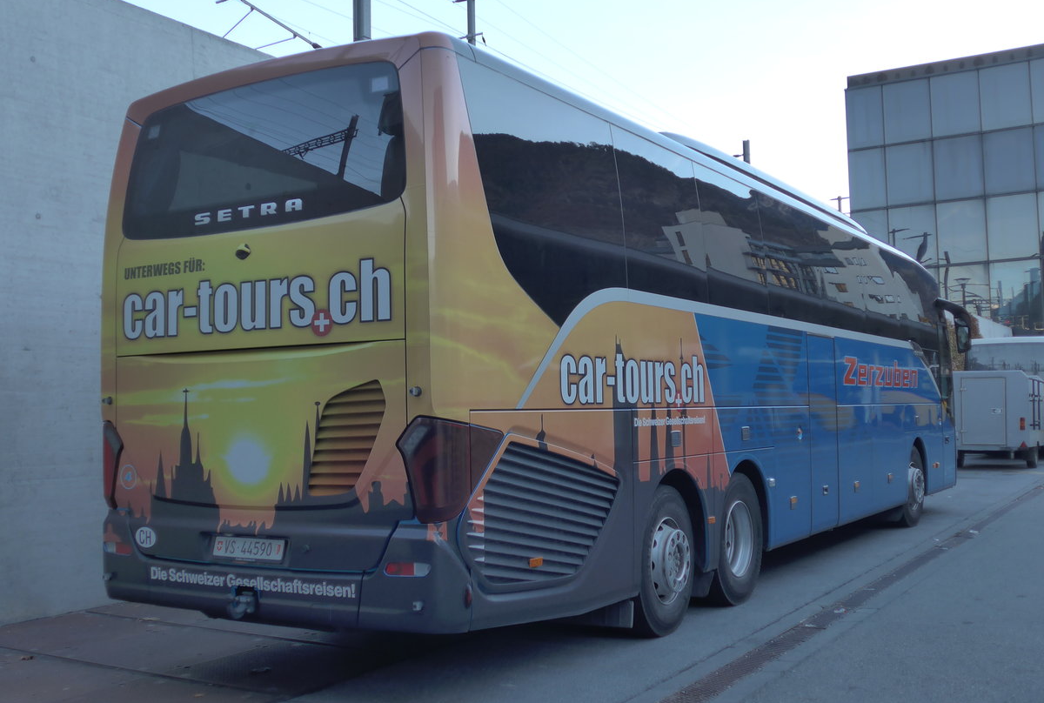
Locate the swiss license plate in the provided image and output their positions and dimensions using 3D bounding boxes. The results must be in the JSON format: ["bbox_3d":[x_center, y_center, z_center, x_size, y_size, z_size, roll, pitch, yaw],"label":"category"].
[{"bbox_3d":[-1.458,1.057,6.284,0.505,0.115,0.020,-3,-4,30],"label":"swiss license plate"}]

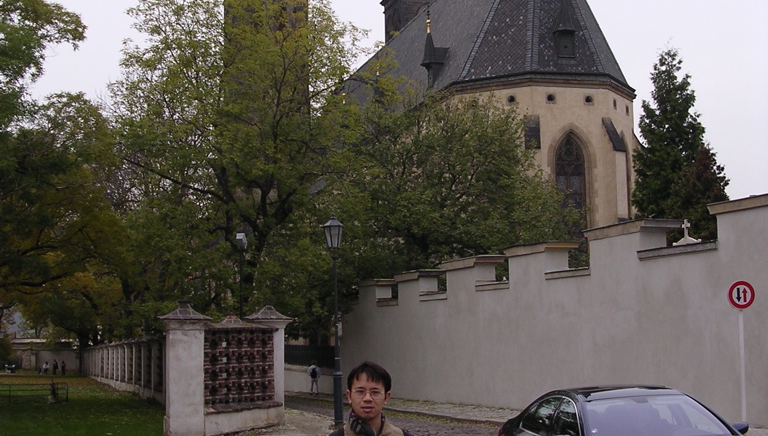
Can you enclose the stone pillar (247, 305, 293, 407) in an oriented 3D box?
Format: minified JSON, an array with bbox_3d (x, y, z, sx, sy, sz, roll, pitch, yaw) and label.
[{"bbox_3d":[-2.659,3.349,26.090,0.980,2.654,0.980,3,-8,-27],"label":"stone pillar"}]

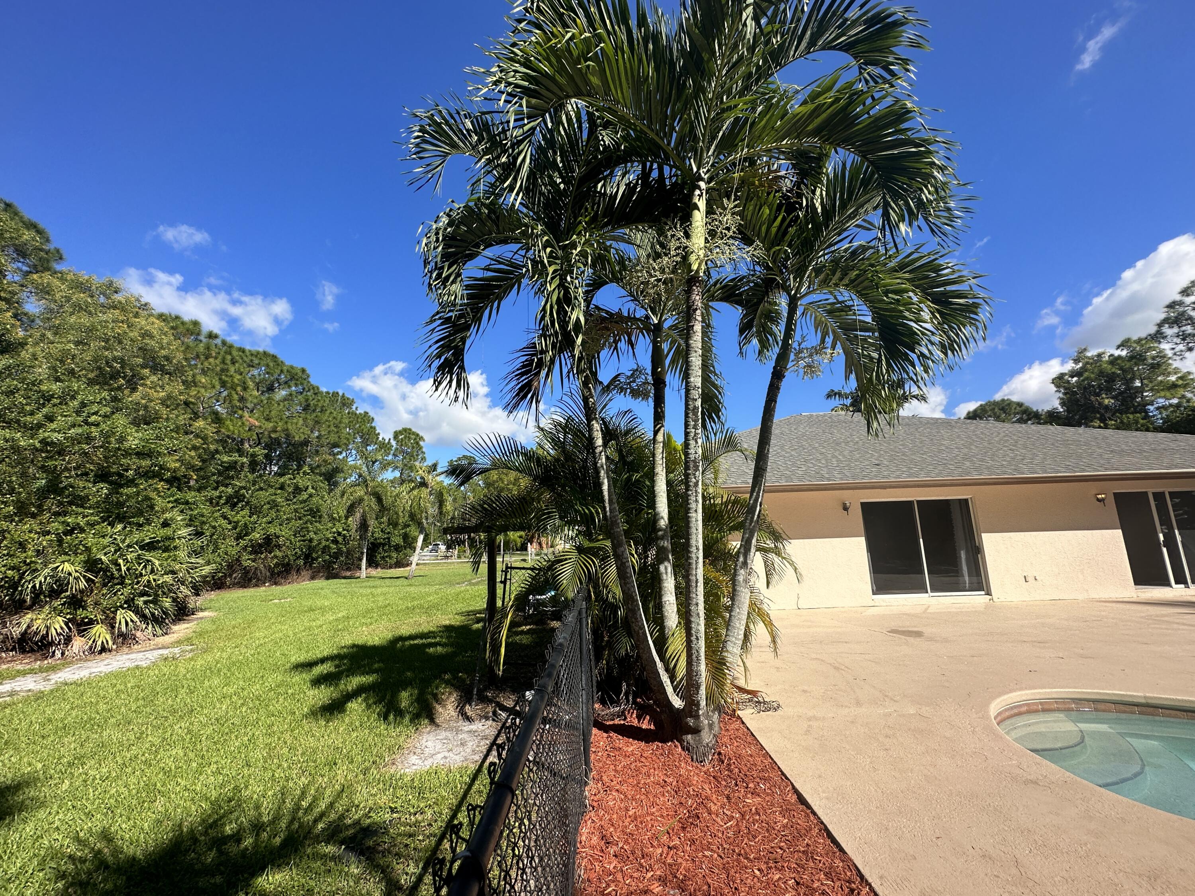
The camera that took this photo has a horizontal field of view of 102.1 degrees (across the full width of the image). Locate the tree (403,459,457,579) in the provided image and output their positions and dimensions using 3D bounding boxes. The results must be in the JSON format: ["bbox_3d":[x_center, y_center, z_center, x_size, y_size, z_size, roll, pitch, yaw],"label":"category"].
[{"bbox_3d":[-8.344,3.440,24.183,2.628,5.989,2.628,-2,-11,0],"label":"tree"}]

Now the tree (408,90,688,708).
[{"bbox_3d":[-0.445,-0.523,4.588,2.800,5.800,2.400,-2,-11,0],"label":"tree"}]

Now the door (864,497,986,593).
[{"bbox_3d":[6.877,2.097,10.240,2.420,2.030,0.130,-2,-11,0],"label":"door"}]

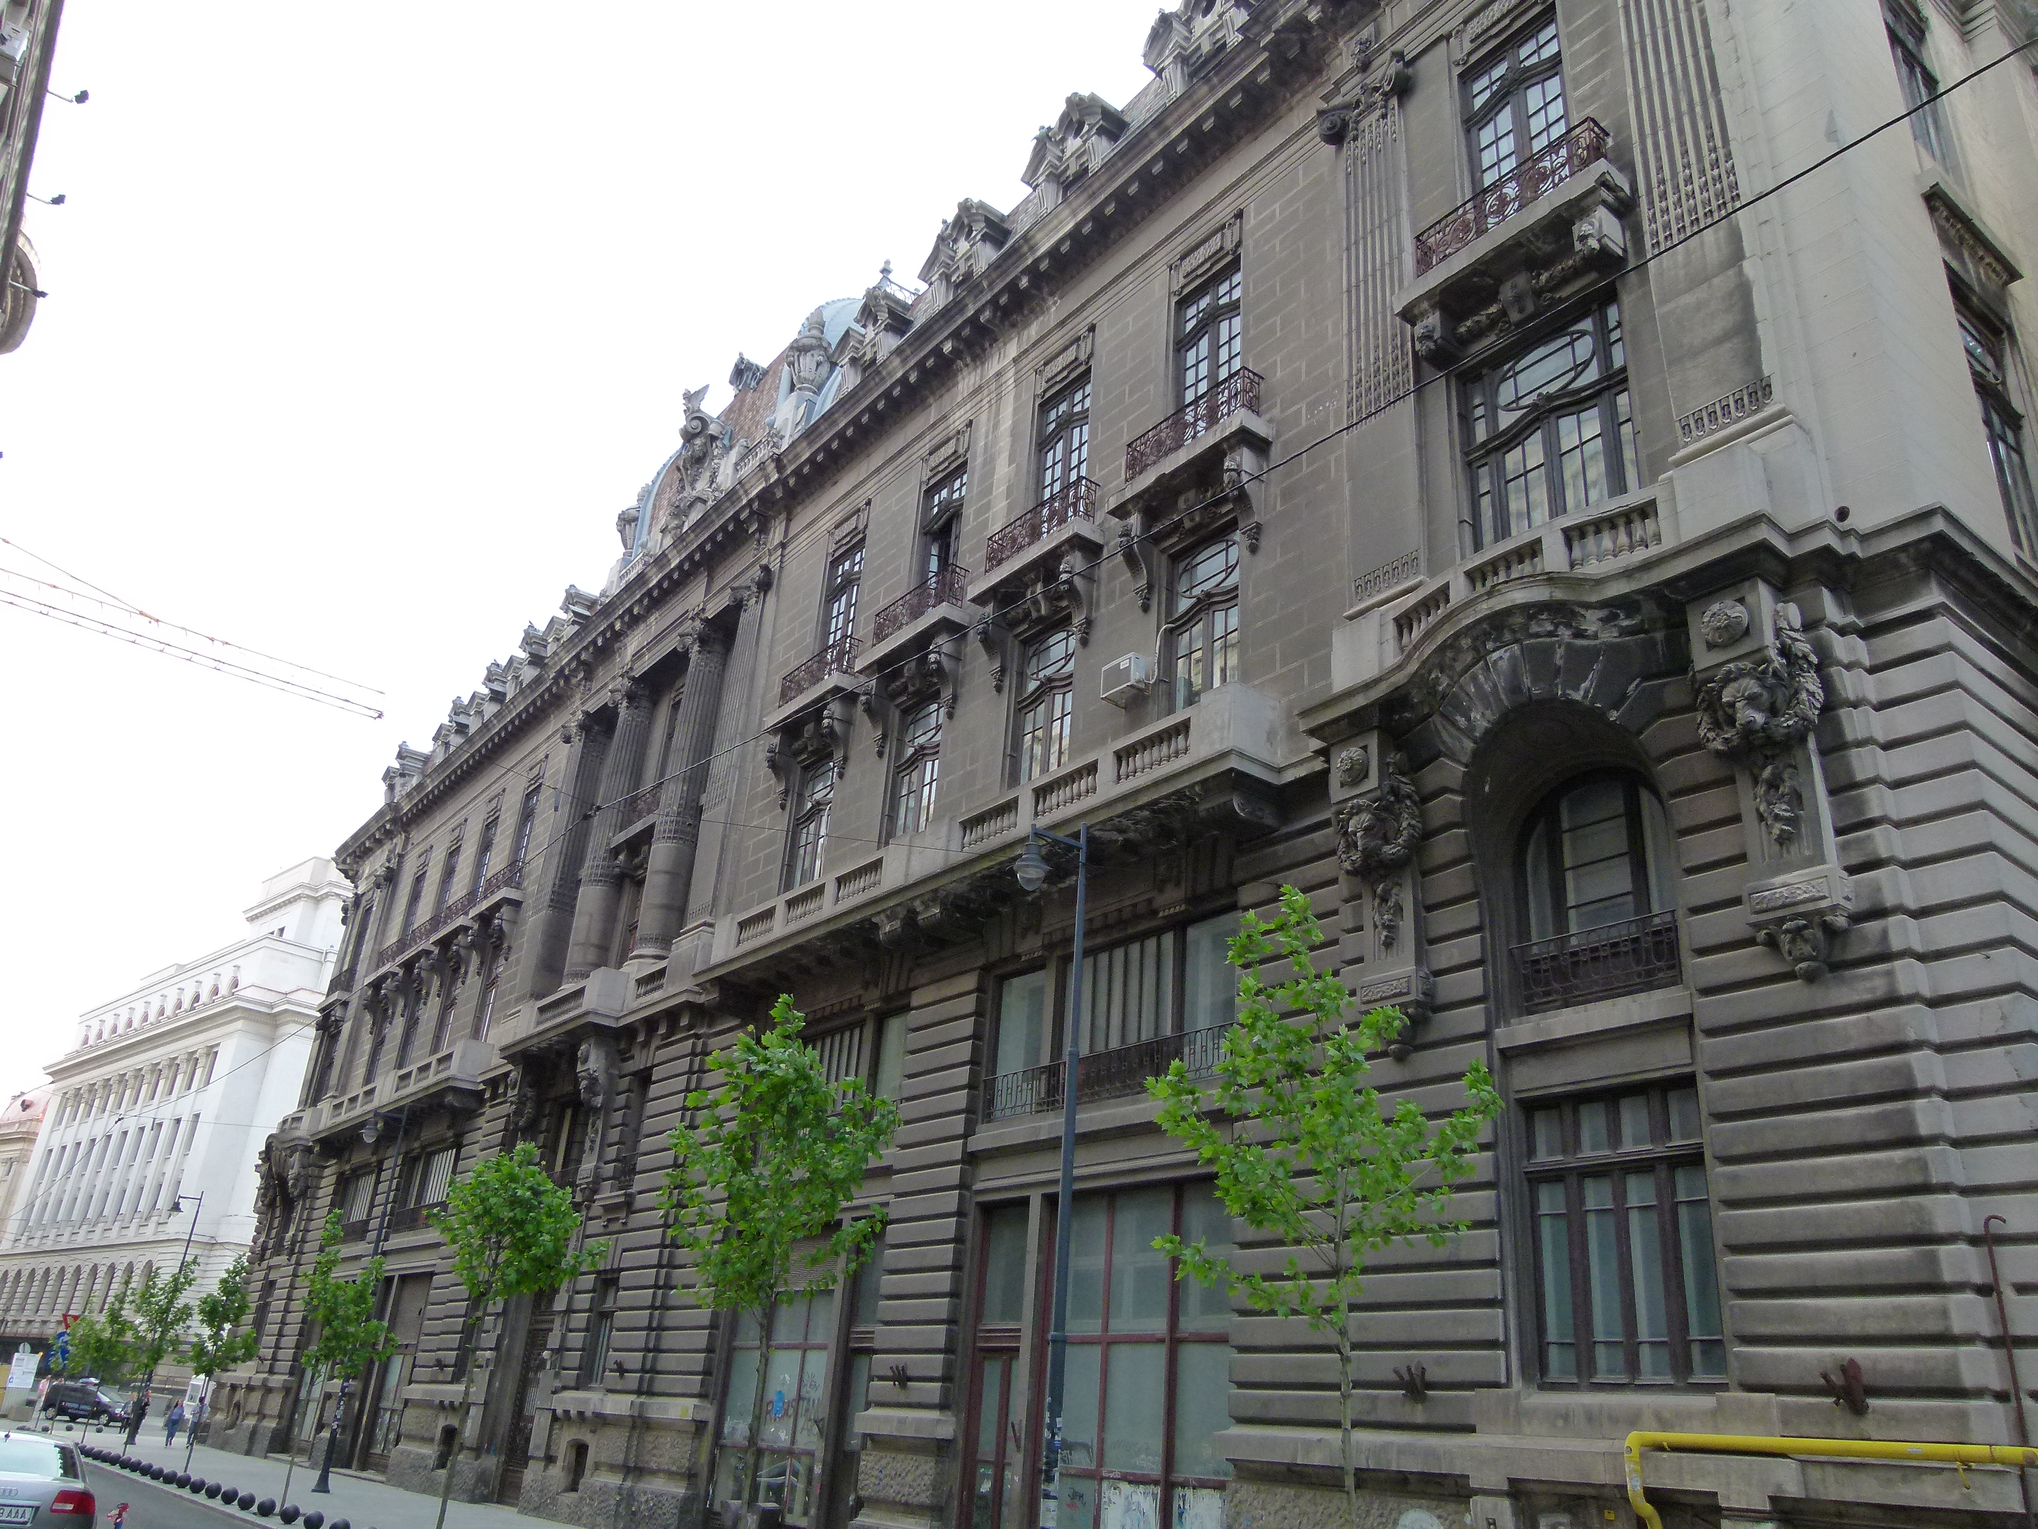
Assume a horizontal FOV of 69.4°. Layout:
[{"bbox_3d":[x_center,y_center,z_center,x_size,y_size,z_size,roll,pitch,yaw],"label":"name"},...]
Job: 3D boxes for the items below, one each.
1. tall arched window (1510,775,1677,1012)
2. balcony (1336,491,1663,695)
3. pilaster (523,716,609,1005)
[{"bbox_3d":[6.541,1.374,16.657,0.315,2.793,2.205,22,-30,-32],"label":"tall arched window"},{"bbox_3d":[6.177,-1.856,18.630,1.022,1.278,5.060,21,-30,-32],"label":"balcony"},{"bbox_3d":[-14.061,3.028,45.942,0.893,9.555,1.470,22,-30,-32],"label":"pilaster"}]

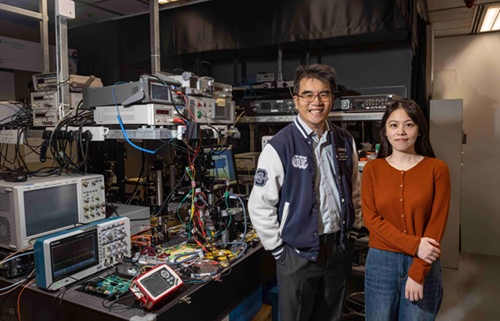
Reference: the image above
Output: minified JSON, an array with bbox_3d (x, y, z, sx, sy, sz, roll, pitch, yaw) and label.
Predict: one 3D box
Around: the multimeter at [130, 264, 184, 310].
[{"bbox_3d":[-0.322,0.438,1.362,0.099,0.040,0.167,41,19,15],"label":"multimeter"}]

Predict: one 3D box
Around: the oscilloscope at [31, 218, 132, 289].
[{"bbox_3d":[-0.638,0.353,1.540,0.108,0.178,0.375,-1,4,28],"label":"oscilloscope"}]

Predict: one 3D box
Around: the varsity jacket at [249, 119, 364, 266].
[{"bbox_3d":[0.252,0.112,1.735,0.510,0.600,0.300,-2,5,-16],"label":"varsity jacket"}]

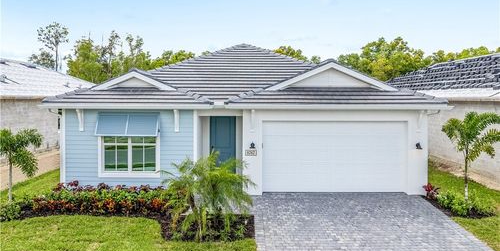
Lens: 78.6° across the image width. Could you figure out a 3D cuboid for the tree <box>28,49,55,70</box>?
[{"bbox_3d":[-33.553,-6.348,49.678,4.355,11.852,4.355,0,4,0],"label":"tree"}]

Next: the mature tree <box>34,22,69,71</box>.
[{"bbox_3d":[-30.393,-8.151,47.547,4.925,15.746,4.925,0,4,0],"label":"mature tree"}]

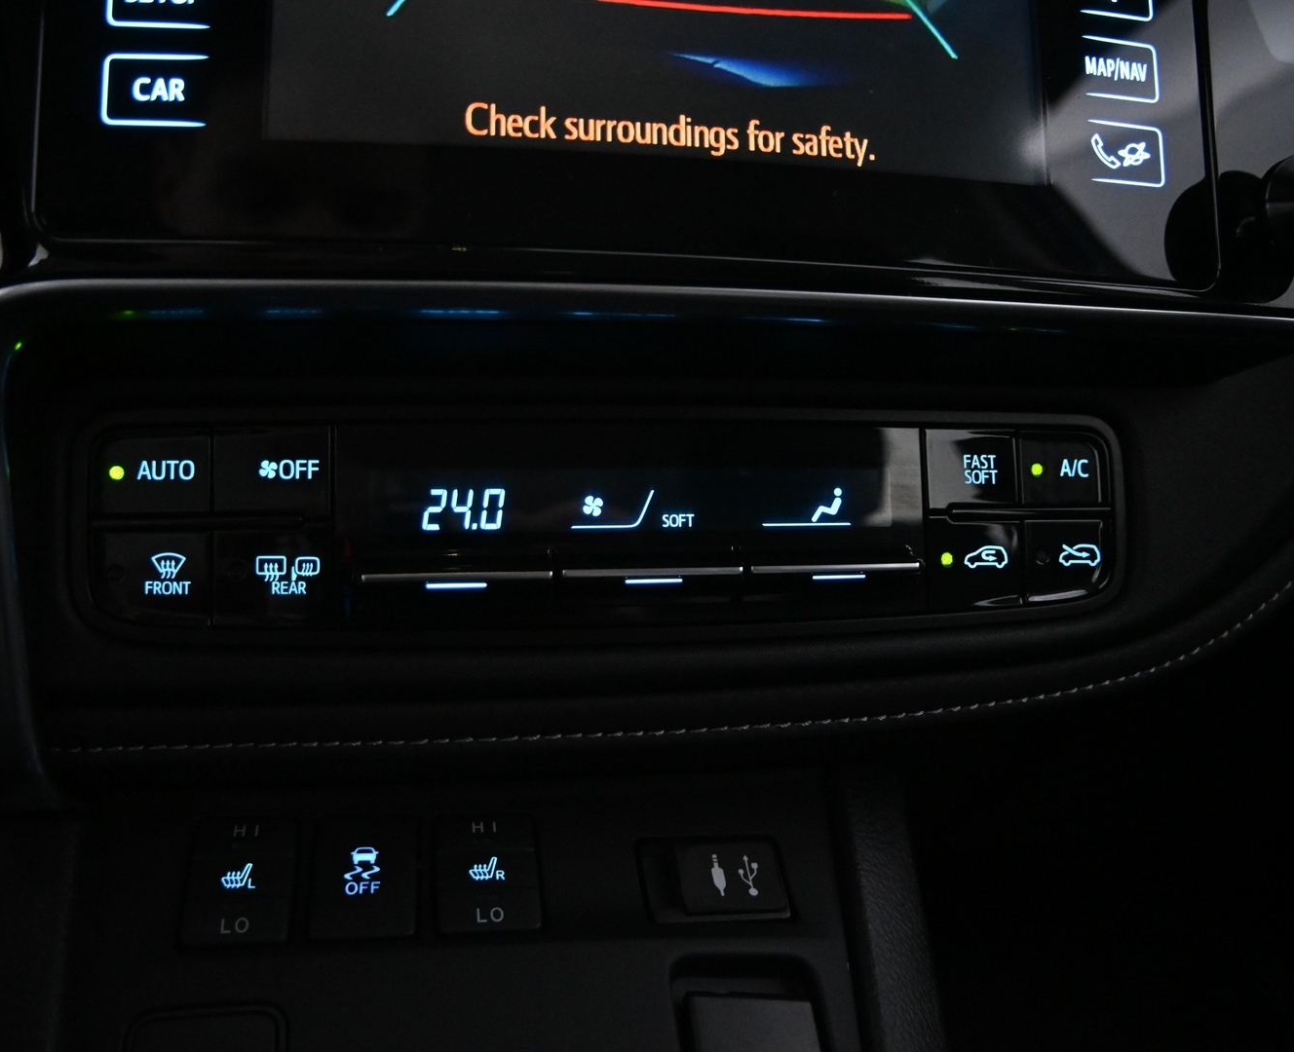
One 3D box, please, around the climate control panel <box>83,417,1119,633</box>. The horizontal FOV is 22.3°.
[{"bbox_3d":[-0.006,0.001,0.621,0.212,0.038,0.030,0,-3,-26],"label":"climate control panel"}]

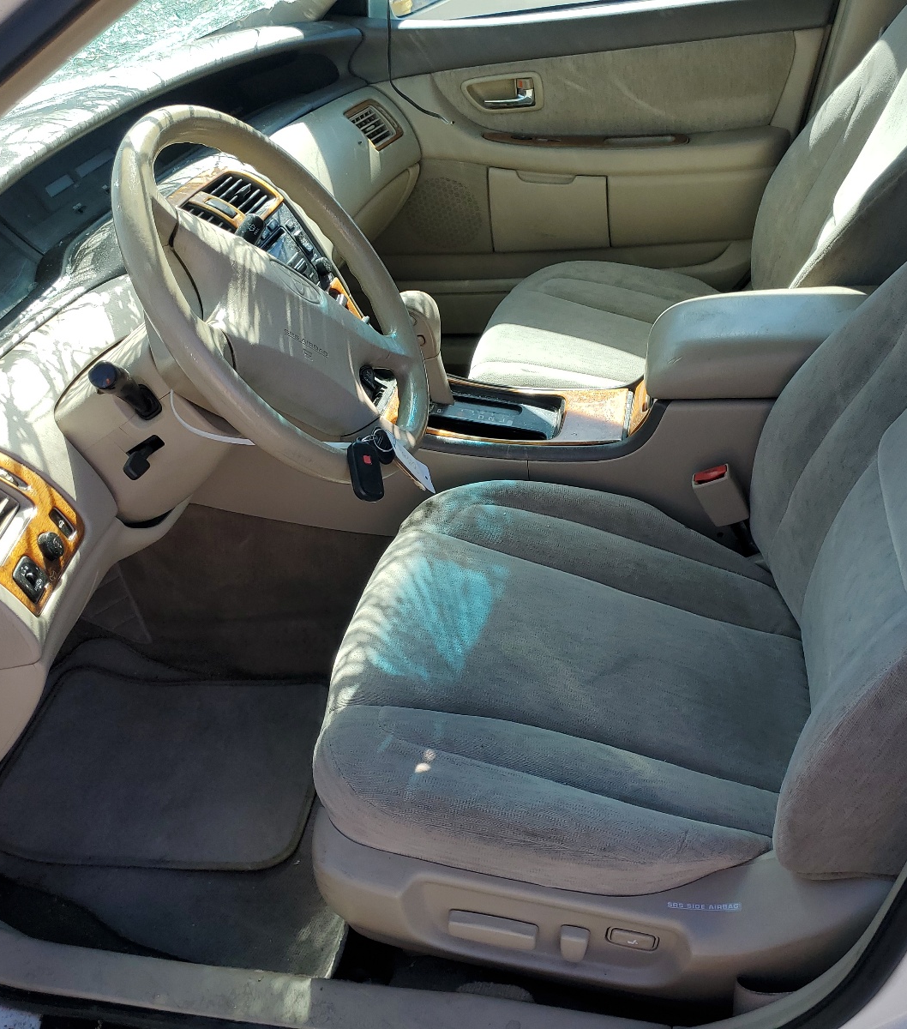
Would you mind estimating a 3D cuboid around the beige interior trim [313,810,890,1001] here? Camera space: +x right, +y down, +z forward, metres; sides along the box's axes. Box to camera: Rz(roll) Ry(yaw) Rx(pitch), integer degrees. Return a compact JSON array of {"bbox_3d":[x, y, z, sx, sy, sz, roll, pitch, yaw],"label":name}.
[{"bbox_3d":[0.134,0.350,0.962,0.510,0.195,0.085,2,34,12],"label":"beige interior trim"}]

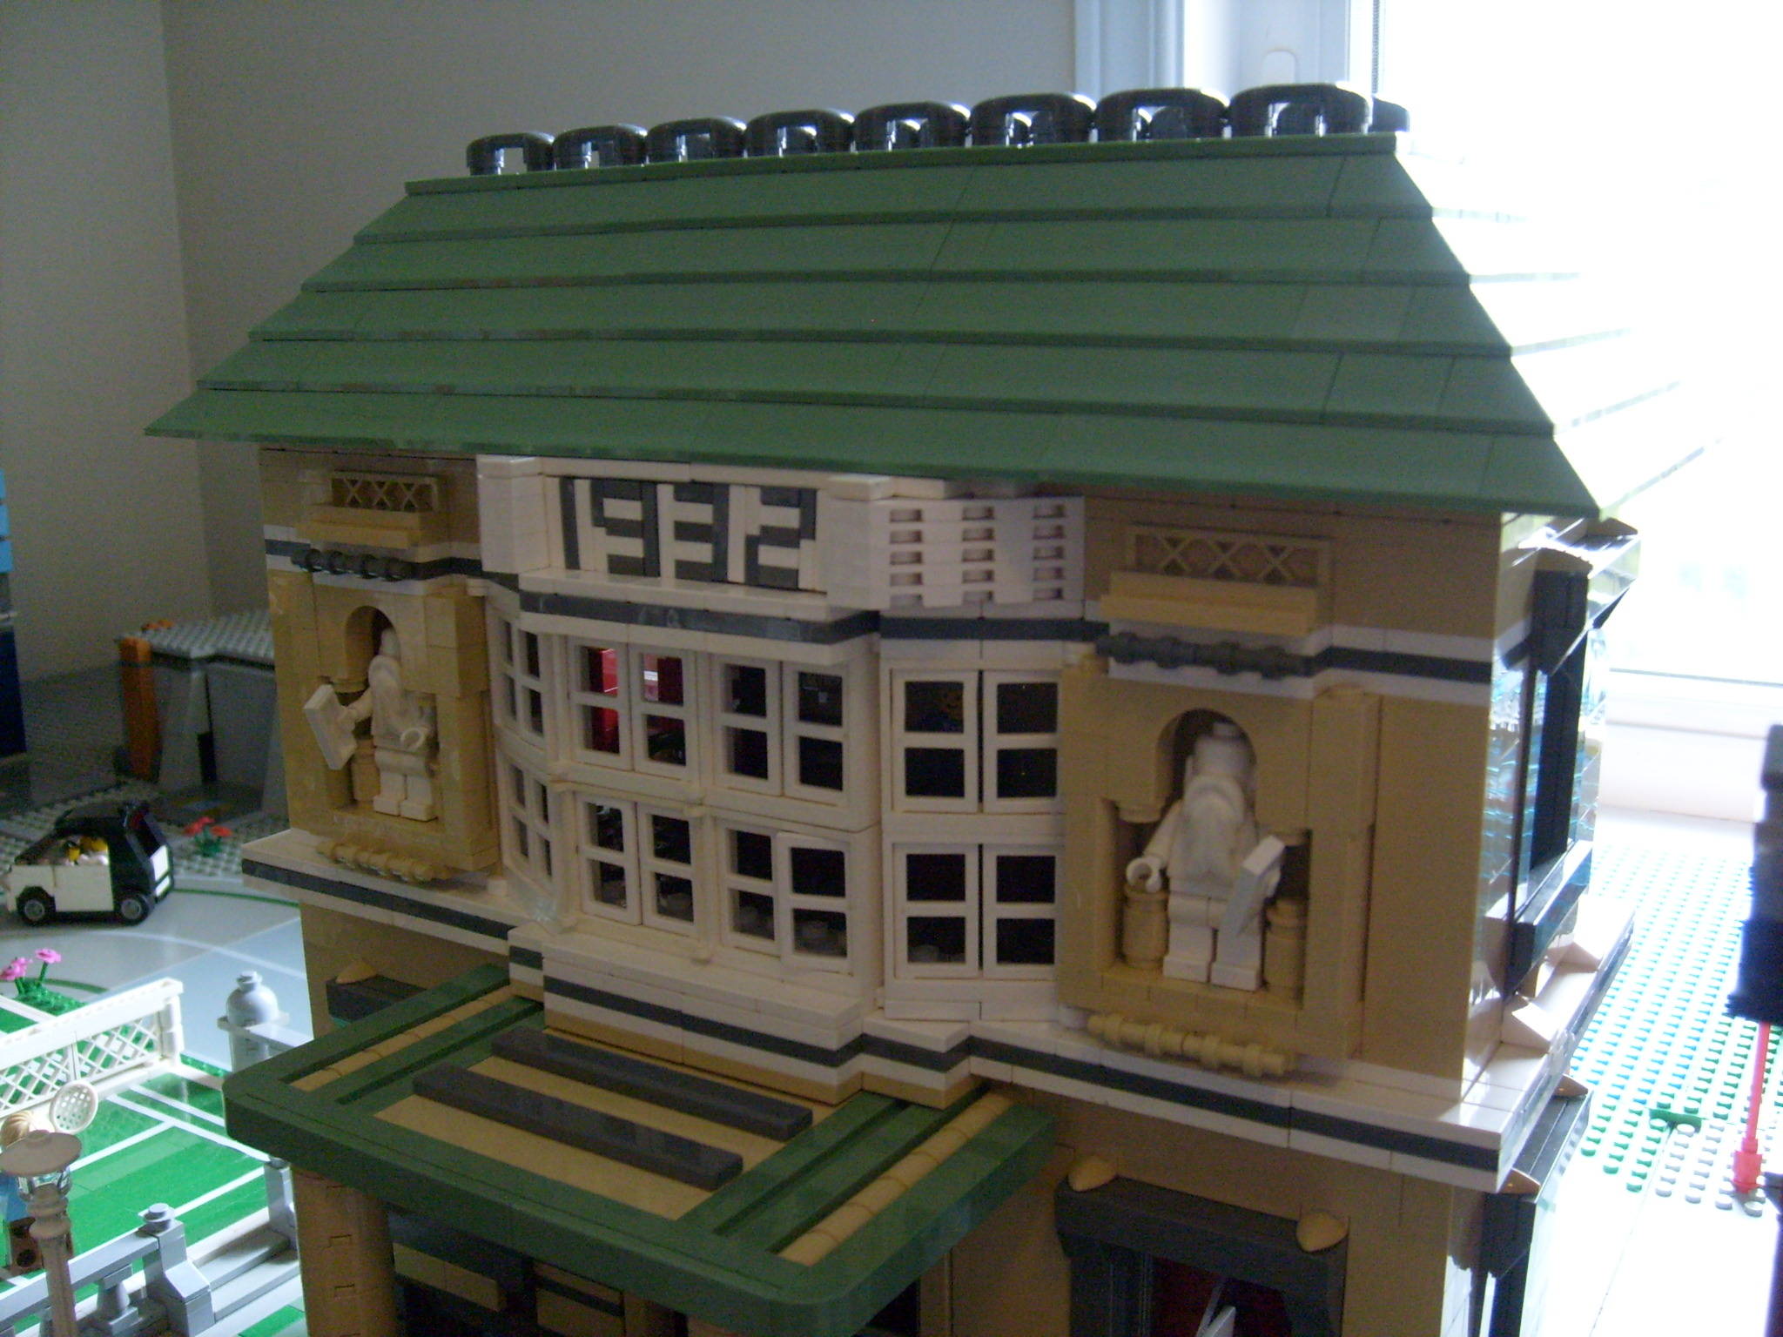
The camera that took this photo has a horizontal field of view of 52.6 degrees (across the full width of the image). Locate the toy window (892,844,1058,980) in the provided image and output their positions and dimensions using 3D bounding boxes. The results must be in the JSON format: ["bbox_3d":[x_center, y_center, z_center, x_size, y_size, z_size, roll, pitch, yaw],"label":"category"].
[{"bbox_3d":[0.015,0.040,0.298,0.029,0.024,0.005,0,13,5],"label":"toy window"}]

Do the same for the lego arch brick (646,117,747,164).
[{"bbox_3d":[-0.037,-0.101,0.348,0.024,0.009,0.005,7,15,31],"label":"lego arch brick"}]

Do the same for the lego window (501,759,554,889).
[{"bbox_3d":[-0.070,0.031,0.364,0.007,0.028,0.032,-9,15,-31],"label":"lego window"}]

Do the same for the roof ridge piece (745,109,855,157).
[{"bbox_3d":[-0.017,-0.100,0.337,0.024,0.010,0.008,7,15,30],"label":"roof ridge piece"}]

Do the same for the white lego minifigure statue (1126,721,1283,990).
[{"bbox_3d":[0.052,0.030,0.288,0.027,0.043,0.018,7,15,31],"label":"white lego minifigure statue"}]

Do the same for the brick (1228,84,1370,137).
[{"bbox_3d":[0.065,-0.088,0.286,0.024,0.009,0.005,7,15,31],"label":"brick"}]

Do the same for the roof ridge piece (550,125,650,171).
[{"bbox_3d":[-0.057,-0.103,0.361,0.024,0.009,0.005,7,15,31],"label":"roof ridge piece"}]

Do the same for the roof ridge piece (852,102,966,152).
[{"bbox_3d":[0.004,-0.097,0.325,0.024,0.010,0.008,7,15,30],"label":"roof ridge piece"}]

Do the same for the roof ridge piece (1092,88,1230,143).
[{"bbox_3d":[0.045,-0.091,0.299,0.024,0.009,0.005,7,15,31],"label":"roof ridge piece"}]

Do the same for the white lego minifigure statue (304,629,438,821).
[{"bbox_3d":[-0.107,0.012,0.382,0.030,0.041,0.019,7,15,31],"label":"white lego minifigure statue"}]

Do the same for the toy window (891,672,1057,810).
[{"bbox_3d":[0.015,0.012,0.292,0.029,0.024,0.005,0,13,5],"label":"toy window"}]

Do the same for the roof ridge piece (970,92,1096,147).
[{"bbox_3d":[0.025,-0.095,0.313,0.024,0.010,0.008,7,15,30],"label":"roof ridge piece"}]

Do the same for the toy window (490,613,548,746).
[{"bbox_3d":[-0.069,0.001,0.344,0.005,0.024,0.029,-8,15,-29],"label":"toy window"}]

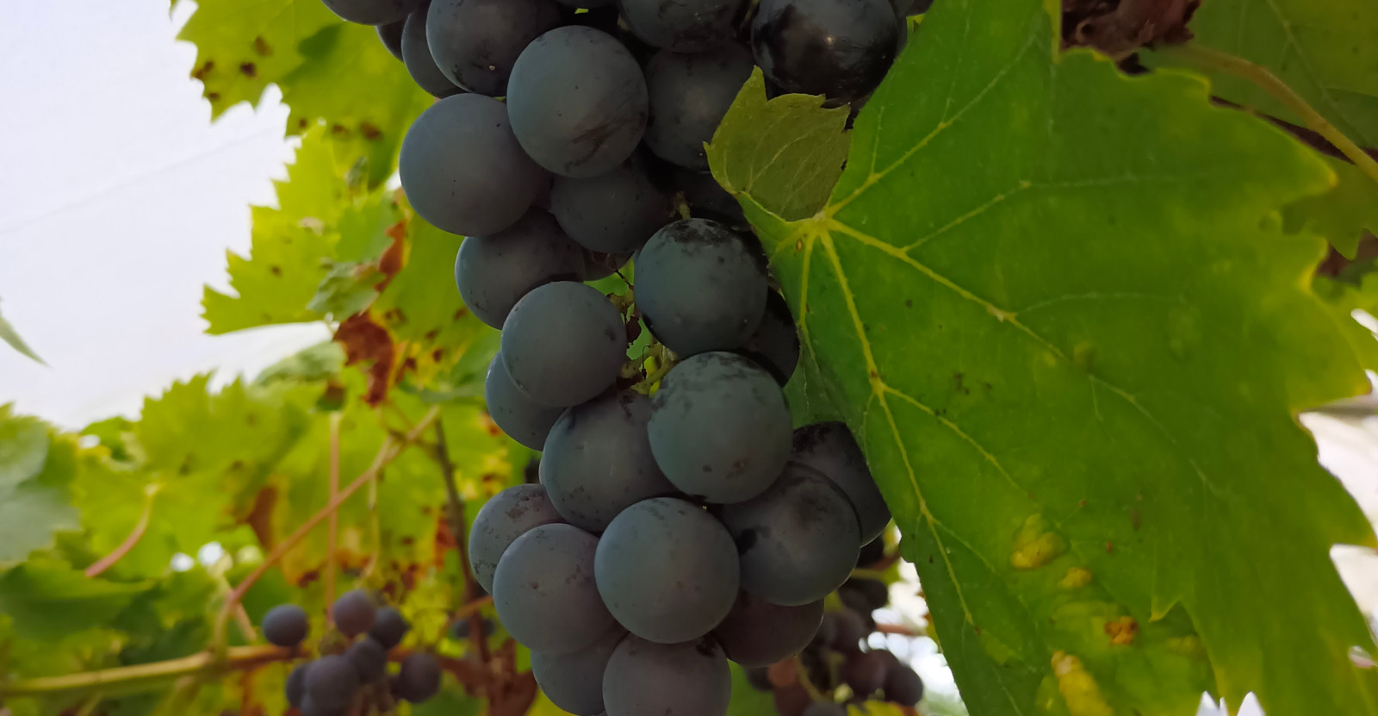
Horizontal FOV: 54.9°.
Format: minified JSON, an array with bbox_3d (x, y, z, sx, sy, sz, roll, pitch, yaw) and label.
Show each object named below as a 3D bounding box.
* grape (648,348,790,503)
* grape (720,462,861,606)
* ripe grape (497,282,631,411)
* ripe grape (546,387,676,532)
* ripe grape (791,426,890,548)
[{"bbox_3d":[0.005,0.010,0.195,0.021,0.022,0.021,0,-16,0],"label":"grape"},{"bbox_3d":[0.015,0.026,0.199,0.021,0.022,0.021,0,-16,0],"label":"grape"},{"bbox_3d":[-0.019,-0.002,0.201,0.019,0.019,0.019,3,-15,-5],"label":"ripe grape"},{"bbox_3d":[-0.013,0.016,0.207,0.021,0.021,0.021,0,-18,0],"label":"ripe grape"},{"bbox_3d":[0.021,0.021,0.210,0.021,0.022,0.021,0,-18,0],"label":"ripe grape"}]

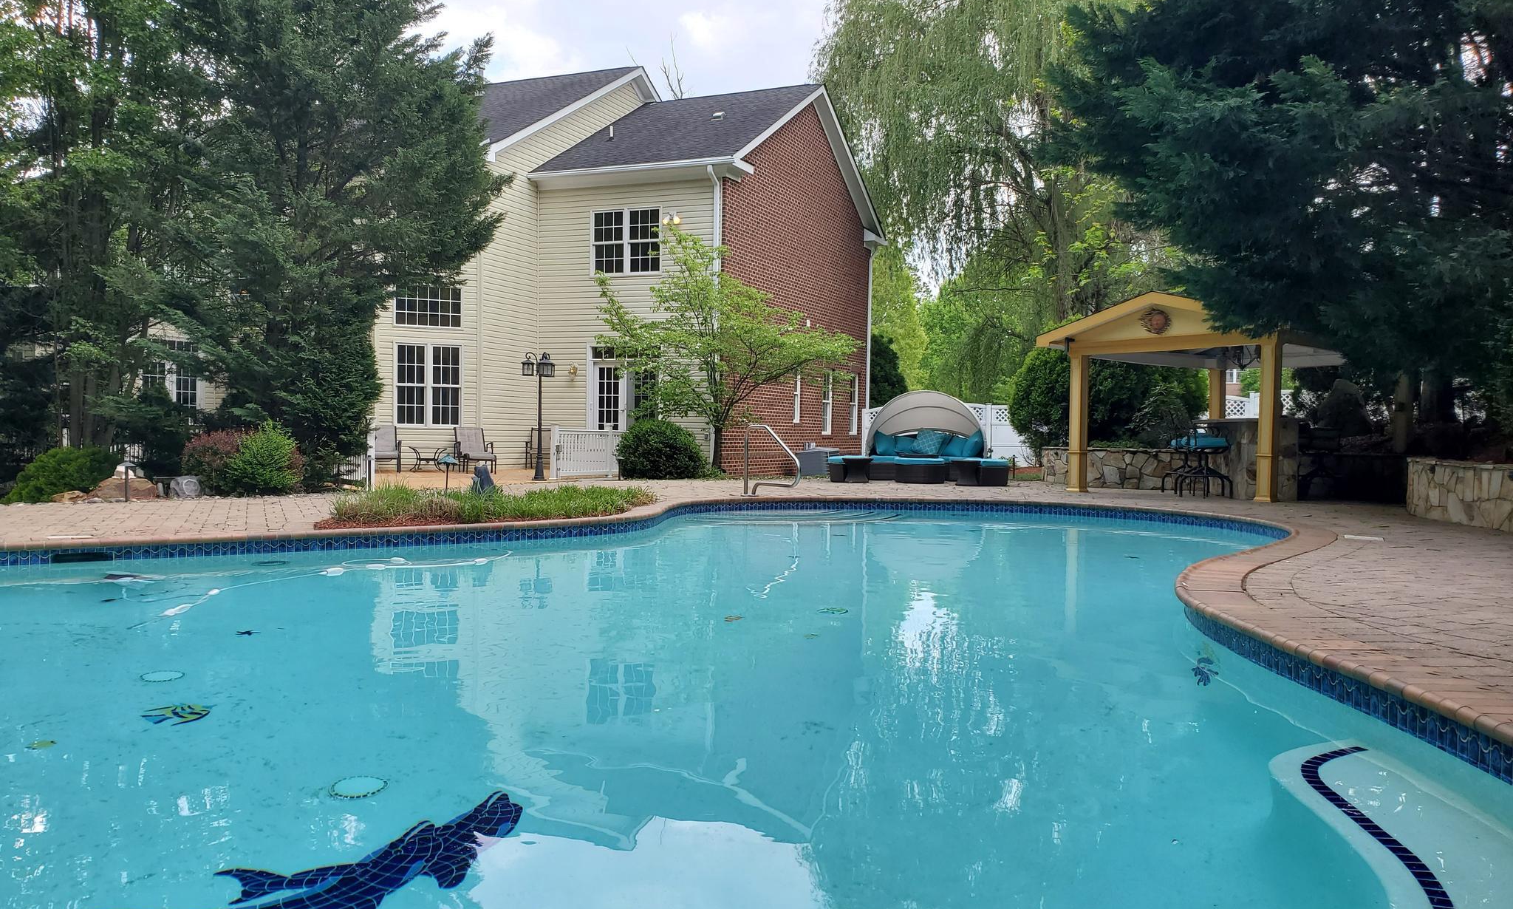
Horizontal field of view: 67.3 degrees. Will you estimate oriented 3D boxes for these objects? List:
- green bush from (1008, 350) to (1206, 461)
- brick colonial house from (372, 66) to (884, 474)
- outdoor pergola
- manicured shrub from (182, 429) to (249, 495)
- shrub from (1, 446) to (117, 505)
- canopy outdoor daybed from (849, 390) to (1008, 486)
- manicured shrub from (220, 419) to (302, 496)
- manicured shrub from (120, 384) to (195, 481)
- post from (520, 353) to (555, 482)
[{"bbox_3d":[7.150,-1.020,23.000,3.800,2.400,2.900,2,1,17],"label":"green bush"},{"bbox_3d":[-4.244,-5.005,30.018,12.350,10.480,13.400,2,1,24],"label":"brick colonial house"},{"bbox_3d":[7.573,-0.855,17.981,4.800,2.950,4.200,0,2,-39],"label":"outdoor pergola"},{"bbox_3d":[-5.950,0.064,12.711,0.850,0.740,0.800,1,1,-25],"label":"manicured shrub"},{"bbox_3d":[-6.809,0.175,11.114,1.050,0.550,1.000,1,2,-31],"label":"shrub"},{"bbox_3d":[2.830,-0.310,18.900,2.600,1.530,2.100,1,1,10],"label":"canopy outdoor daybed"},{"bbox_3d":[-5.496,0.032,12.610,0.860,0.830,0.840,1,1,-24],"label":"manicured shrub"},{"bbox_3d":[-8.664,-0.317,16.406,1.000,1.360,1.000,1,1,-28],"label":"manicured shrub"},{"bbox_3d":[-3.653,-0.635,19.098,0.560,2.145,0.500,1,1,0],"label":"post"}]

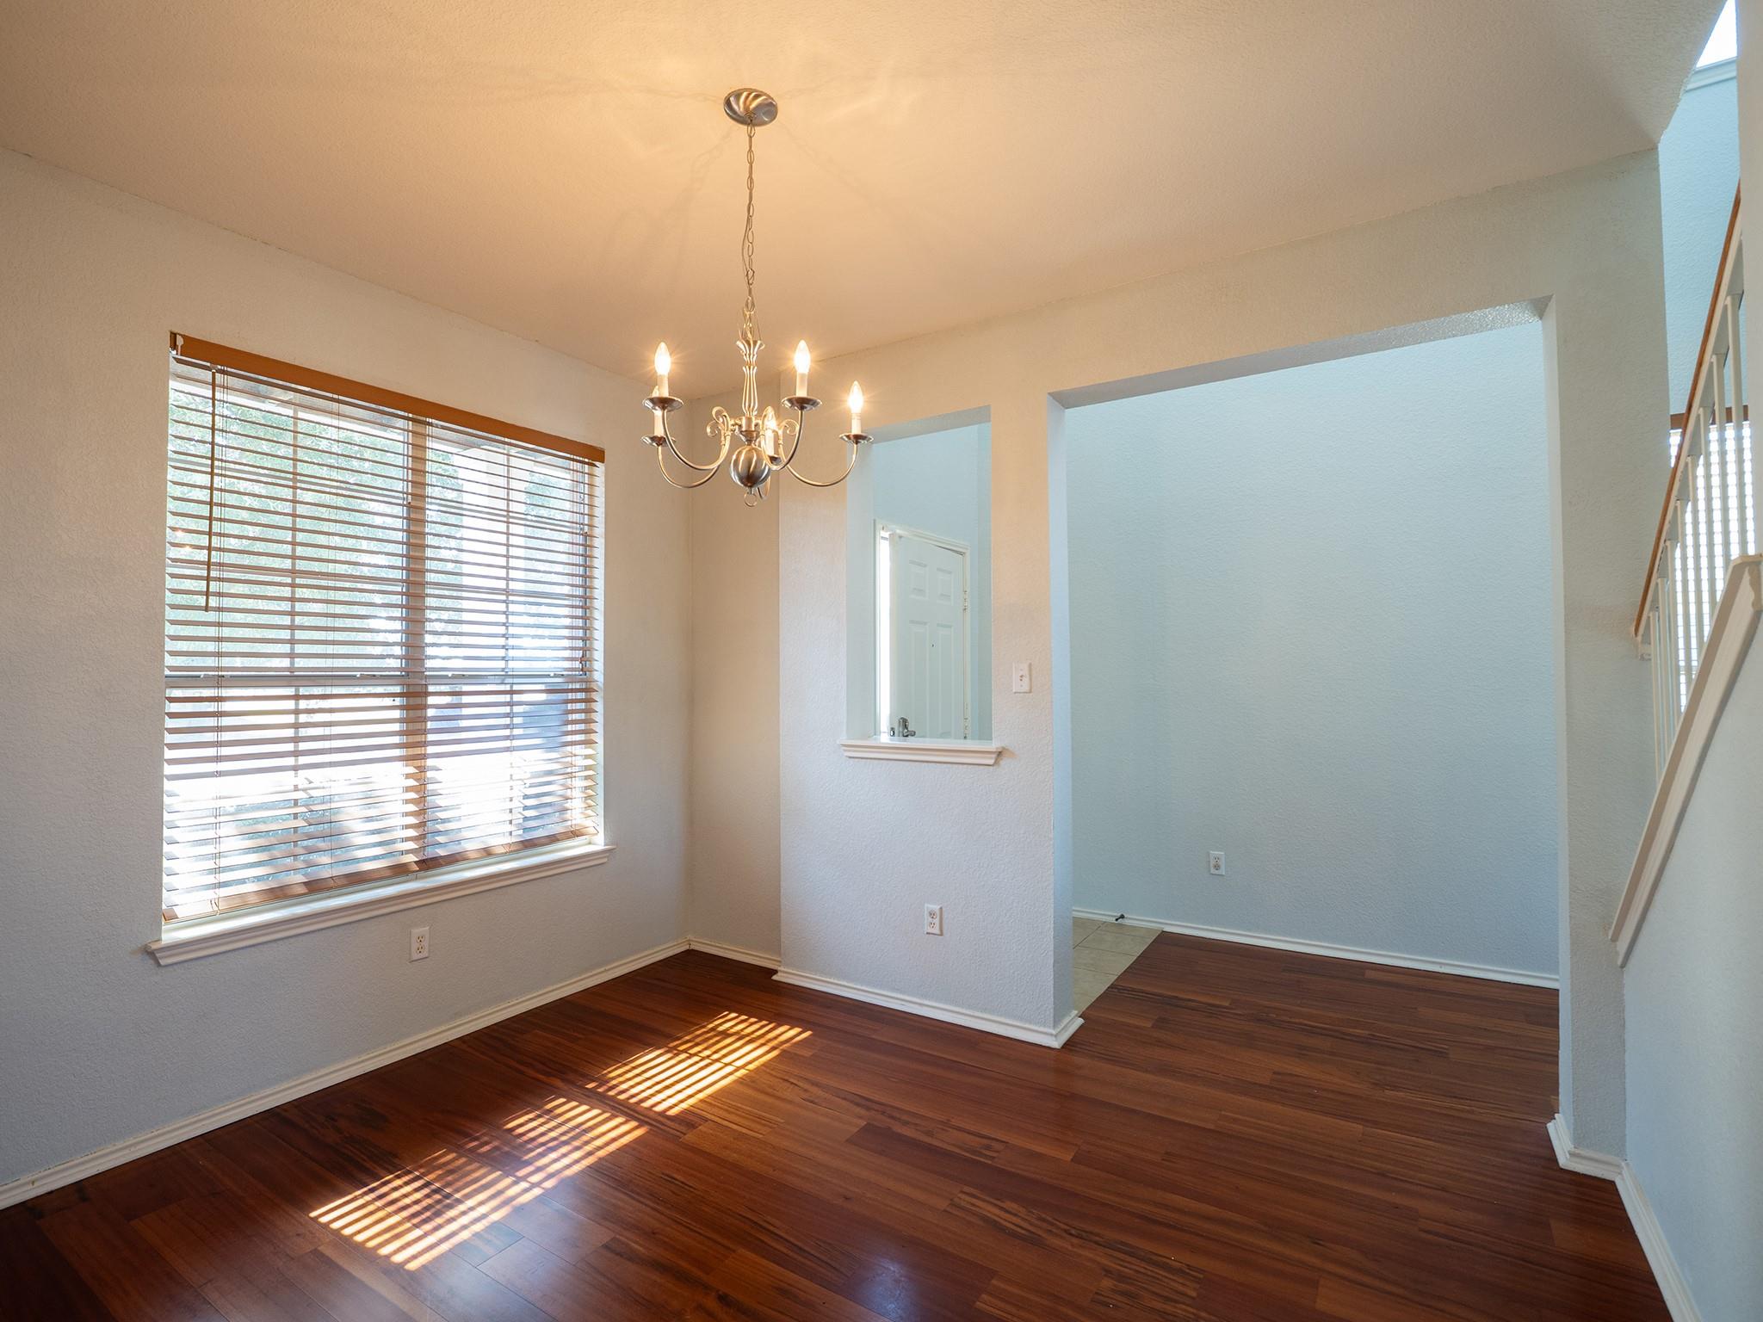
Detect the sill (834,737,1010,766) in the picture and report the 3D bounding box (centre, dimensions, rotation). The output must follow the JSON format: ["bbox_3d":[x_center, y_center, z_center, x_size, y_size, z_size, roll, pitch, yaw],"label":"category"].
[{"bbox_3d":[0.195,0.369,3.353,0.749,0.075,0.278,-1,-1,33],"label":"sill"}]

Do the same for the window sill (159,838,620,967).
[{"bbox_3d":[-1.670,0.853,2.998,0.143,0.073,1.609,-1,-1,33],"label":"window sill"}]

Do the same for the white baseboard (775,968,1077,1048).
[{"bbox_3d":[0.149,1.383,3.396,1.326,0.058,0.265,-1,-1,33],"label":"white baseboard"}]

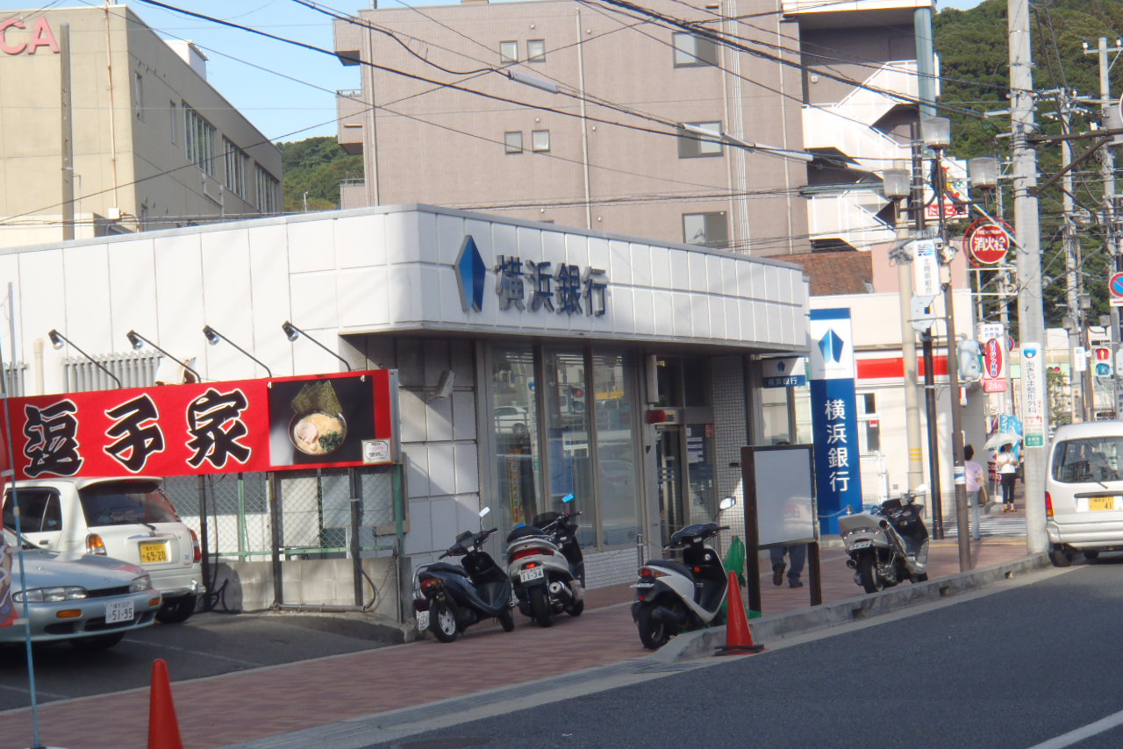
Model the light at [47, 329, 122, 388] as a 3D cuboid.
[{"bbox_3d":[-4.856,-0.151,21.564,0.130,0.597,1.112,-4,-2,26],"label":"light"}]

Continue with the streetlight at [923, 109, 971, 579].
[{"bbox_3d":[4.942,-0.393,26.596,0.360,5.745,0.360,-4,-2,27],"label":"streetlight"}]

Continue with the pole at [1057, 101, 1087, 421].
[{"bbox_3d":[14.559,-2.322,60.134,0.420,11.721,0.420,-4,-2,27],"label":"pole"}]

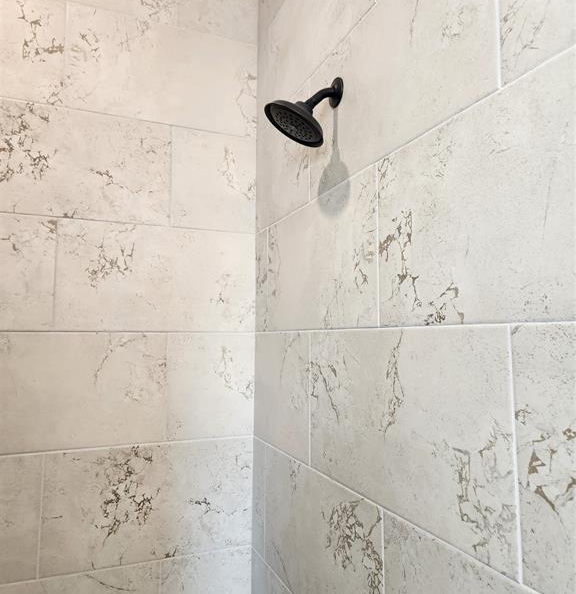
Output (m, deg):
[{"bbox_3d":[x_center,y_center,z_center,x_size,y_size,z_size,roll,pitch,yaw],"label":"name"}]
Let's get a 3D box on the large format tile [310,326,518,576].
[{"bbox_3d":[0.167,0.209,0.883,0.014,0.301,0.579,2,-6,-22],"label":"large format tile"}]

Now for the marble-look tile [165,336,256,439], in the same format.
[{"bbox_3d":[-0.222,0.261,1.473,0.250,0.301,0.014,2,-6,-22],"label":"marble-look tile"}]

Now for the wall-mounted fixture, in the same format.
[{"bbox_3d":[0.030,-0.391,1.056,0.157,0.153,0.138,2,-6,-22],"label":"wall-mounted fixture"}]

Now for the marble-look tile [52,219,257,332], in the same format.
[{"bbox_3d":[-0.357,-0.047,1.445,0.544,0.301,0.014,2,-6,-22],"label":"marble-look tile"}]

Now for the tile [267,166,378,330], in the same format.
[{"bbox_3d":[0.056,-0.071,1.186,0.010,0.304,0.585,2,-6,-22],"label":"tile"}]

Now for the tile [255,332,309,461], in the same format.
[{"bbox_3d":[-0.022,0.252,1.344,0.010,0.304,0.402,2,-6,-22],"label":"tile"}]

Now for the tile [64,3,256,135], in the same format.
[{"bbox_3d":[-0.355,-0.653,1.499,0.546,0.301,0.014,2,-6,-22],"label":"tile"}]

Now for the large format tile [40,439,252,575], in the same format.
[{"bbox_3d":[-0.361,0.564,1.399,0.553,0.304,0.010,2,-6,-22],"label":"large format tile"}]

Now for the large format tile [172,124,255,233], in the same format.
[{"bbox_3d":[-0.221,-0.344,1.528,0.253,0.301,0.014,2,-6,-22],"label":"large format tile"}]

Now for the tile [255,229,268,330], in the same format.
[{"bbox_3d":[-0.074,-0.042,1.494,0.014,0.301,0.108,2,-6,-22],"label":"tile"}]

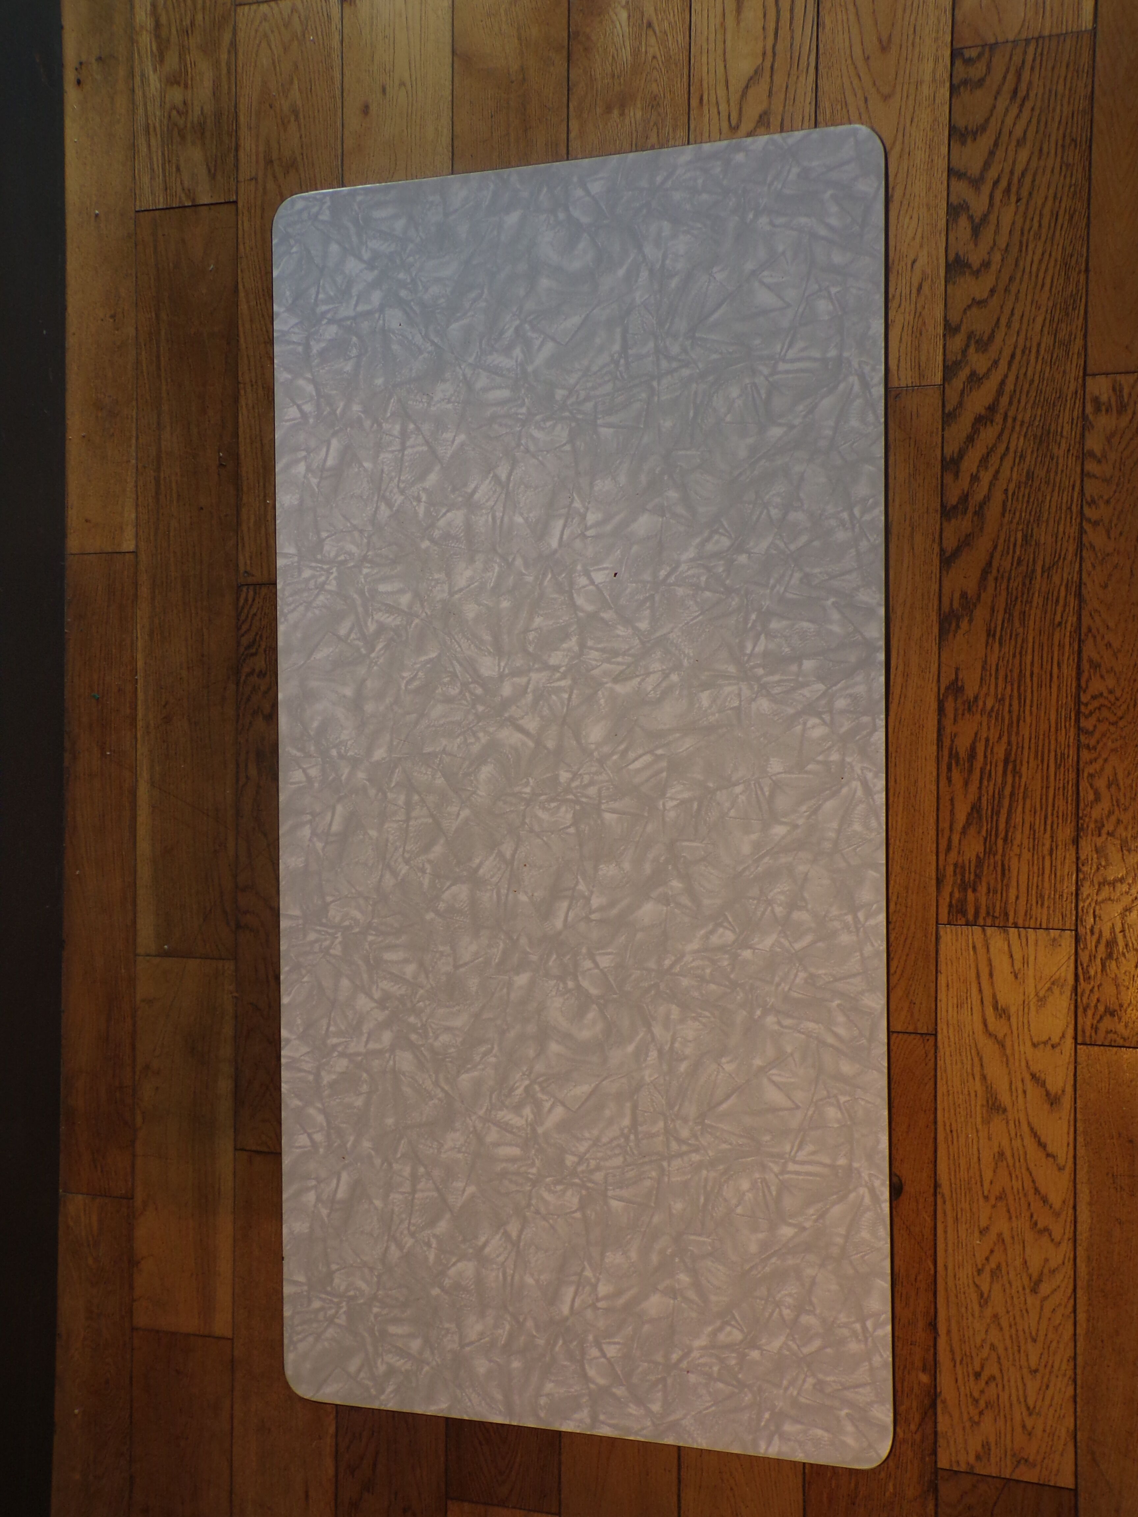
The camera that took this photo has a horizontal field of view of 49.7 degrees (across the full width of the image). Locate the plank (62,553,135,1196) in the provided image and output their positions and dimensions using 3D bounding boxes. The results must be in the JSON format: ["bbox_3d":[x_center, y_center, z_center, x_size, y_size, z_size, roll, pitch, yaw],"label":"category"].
[{"bbox_3d":[-0.520,0.129,1.358,0.102,0.020,0.706,1,91,13],"label":"plank"}]

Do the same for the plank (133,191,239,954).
[{"bbox_3d":[-0.409,-0.188,1.328,0.119,0.020,0.805,1,91,13],"label":"plank"}]

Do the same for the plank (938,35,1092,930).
[{"bbox_3d":[0.412,-0.251,1.138,0.122,0.020,0.814,1,91,13],"label":"plank"}]

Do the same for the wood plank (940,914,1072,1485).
[{"bbox_3d":[0.407,0.412,1.146,0.122,0.020,0.513,1,91,13],"label":"wood plank"}]

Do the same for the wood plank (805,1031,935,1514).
[{"bbox_3d":[0.288,0.509,1.175,0.121,0.020,0.500,1,91,13],"label":"wood plank"}]

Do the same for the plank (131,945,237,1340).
[{"bbox_3d":[-0.414,0.419,1.336,0.119,0.020,0.409,1,91,13],"label":"plank"}]

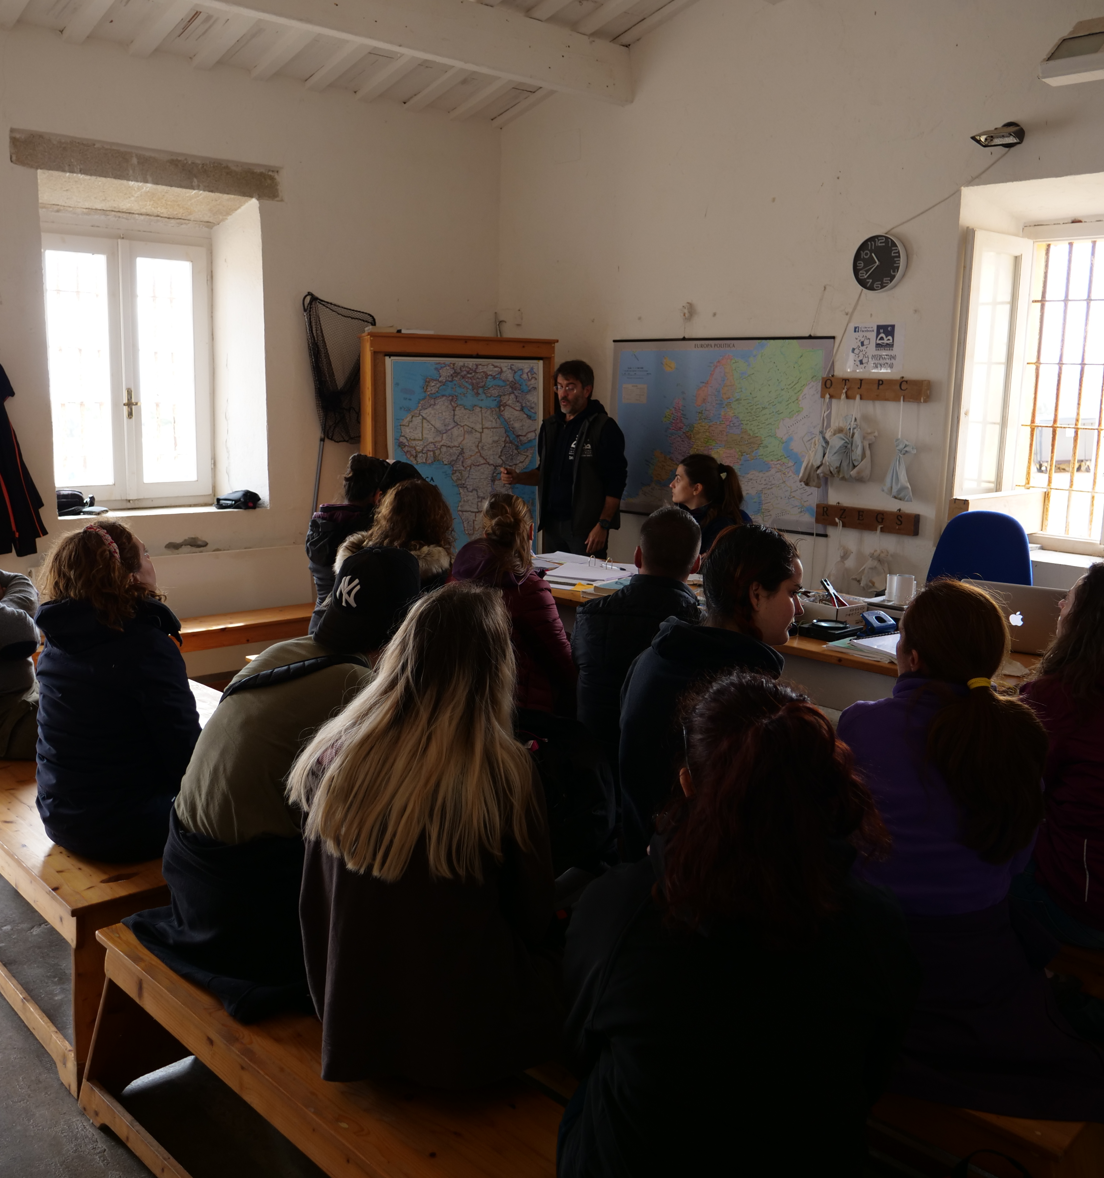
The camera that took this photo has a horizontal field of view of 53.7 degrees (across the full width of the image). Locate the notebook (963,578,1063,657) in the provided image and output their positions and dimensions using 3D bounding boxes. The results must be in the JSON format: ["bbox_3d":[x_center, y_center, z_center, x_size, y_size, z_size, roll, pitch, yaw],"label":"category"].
[{"bbox_3d":[1.728,0.099,3.987,0.360,0.250,0.280,7,12,28],"label":"notebook"}]

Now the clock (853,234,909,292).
[{"bbox_3d":[1.461,-1.464,4.887,0.260,0.260,0.049,11,14,43],"label":"clock"}]

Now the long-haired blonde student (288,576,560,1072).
[{"bbox_3d":[-0.123,0.610,2.176,0.500,1.330,0.720,5,11,20],"label":"long-haired blonde student"}]

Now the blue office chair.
[{"bbox_3d":[1.574,0.300,4.441,0.589,1.169,0.589,11,14,43],"label":"blue office chair"}]

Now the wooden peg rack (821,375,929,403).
[{"bbox_3d":[1.514,-0.937,5.145,0.510,0.092,0.045,11,14,42],"label":"wooden peg rack"}]

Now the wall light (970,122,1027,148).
[{"bbox_3d":[1.869,-1.892,4.548,0.170,0.100,0.190,11,14,42],"label":"wall light"}]

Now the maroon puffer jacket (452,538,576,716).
[{"bbox_3d":[-0.123,0.154,3.750,0.500,0.660,0.380,6,11,25],"label":"maroon puffer jacket"}]

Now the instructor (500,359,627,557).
[{"bbox_3d":[0.045,-0.235,5.498,0.580,1.800,0.500,8,12,31],"label":"instructor"}]

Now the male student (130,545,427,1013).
[{"bbox_3d":[-0.486,0.570,2.344,0.570,1.306,0.825,8,12,32],"label":"male student"}]

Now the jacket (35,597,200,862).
[{"bbox_3d":[-1.128,0.348,2.865,0.442,0.658,0.373,8,12,31],"label":"jacket"}]

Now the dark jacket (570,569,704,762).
[{"bbox_3d":[0.288,0.268,3.463,0.462,0.658,0.393,5,11,20],"label":"dark jacket"}]

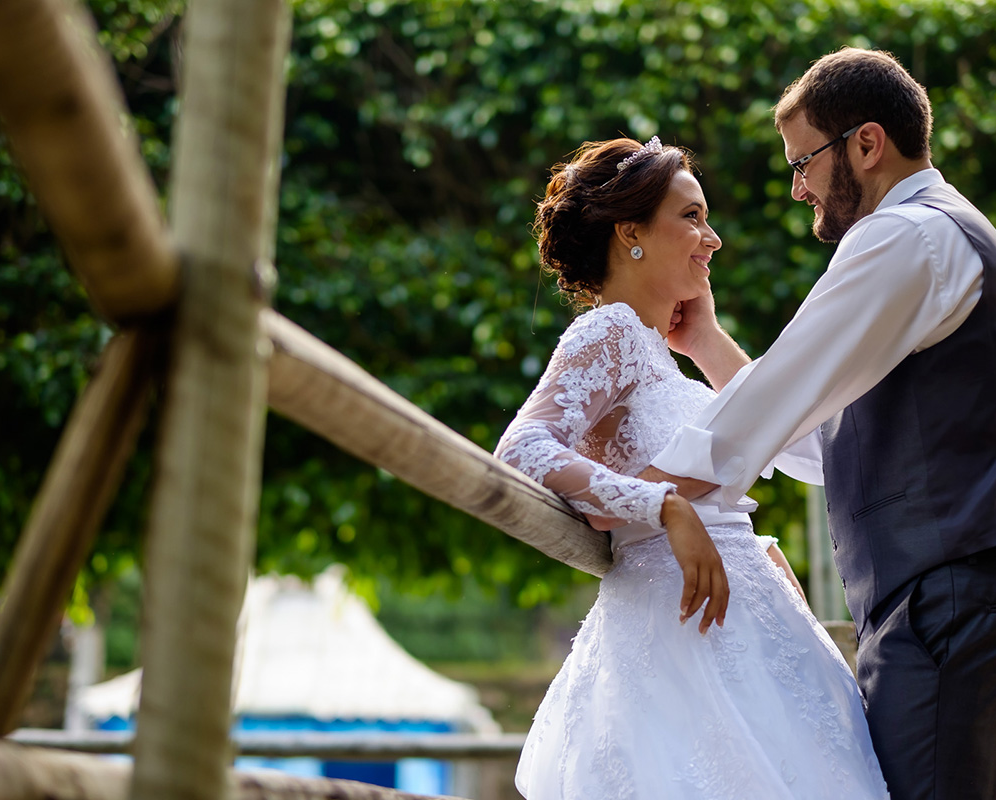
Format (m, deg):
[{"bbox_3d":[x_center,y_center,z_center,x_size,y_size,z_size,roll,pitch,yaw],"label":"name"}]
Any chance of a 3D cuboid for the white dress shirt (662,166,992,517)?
[{"bbox_3d":[0.462,-0.065,3.820,0.500,0.520,0.500,0,-4,0],"label":"white dress shirt"}]

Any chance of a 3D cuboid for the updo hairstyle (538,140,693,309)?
[{"bbox_3d":[0.161,-0.246,3.880,0.215,0.235,0.185,-1,-4,9],"label":"updo hairstyle"}]

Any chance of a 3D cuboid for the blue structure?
[{"bbox_3d":[-2.305,4.148,29.000,3.750,2.000,2.800,0,-4,0],"label":"blue structure"}]

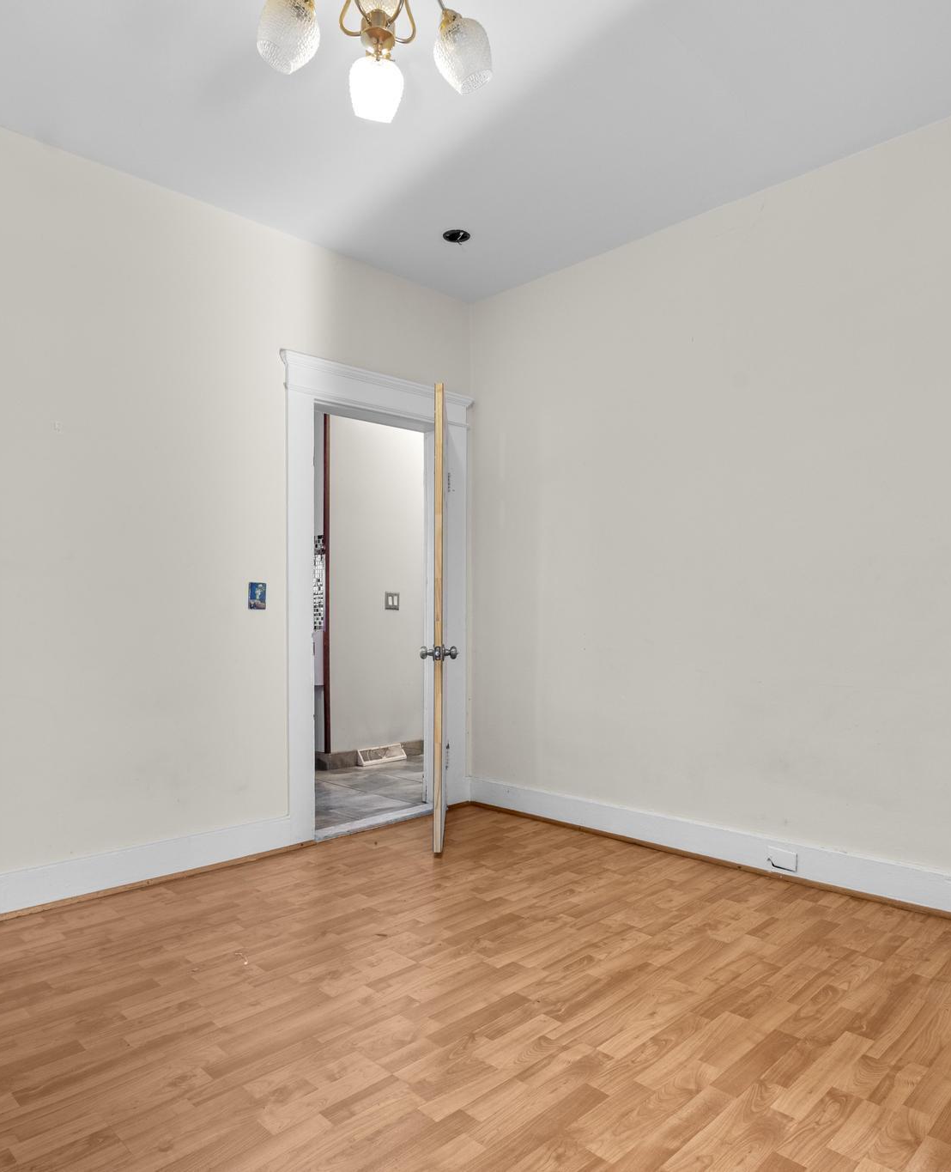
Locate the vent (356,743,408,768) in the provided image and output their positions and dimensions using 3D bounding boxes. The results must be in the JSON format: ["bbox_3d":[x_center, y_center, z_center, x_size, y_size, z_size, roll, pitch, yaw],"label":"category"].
[{"bbox_3d":[-0.635,1.159,5.360,0.067,0.104,0.377,-2,-2,45],"label":"vent"}]

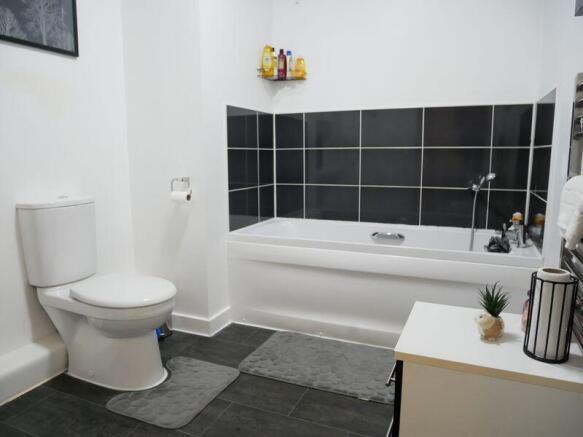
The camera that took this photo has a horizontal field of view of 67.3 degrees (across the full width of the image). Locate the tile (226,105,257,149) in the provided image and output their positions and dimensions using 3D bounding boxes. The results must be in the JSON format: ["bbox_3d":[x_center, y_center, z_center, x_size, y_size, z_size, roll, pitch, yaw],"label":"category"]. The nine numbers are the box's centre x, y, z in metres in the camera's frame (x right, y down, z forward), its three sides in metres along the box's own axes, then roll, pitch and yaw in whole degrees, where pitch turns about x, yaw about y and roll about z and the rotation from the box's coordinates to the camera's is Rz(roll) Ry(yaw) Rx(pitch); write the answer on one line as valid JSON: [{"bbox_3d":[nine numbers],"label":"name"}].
[{"bbox_3d":[-0.301,-0.558,2.731,0.010,0.244,0.397,3,9,22],"label":"tile"}]

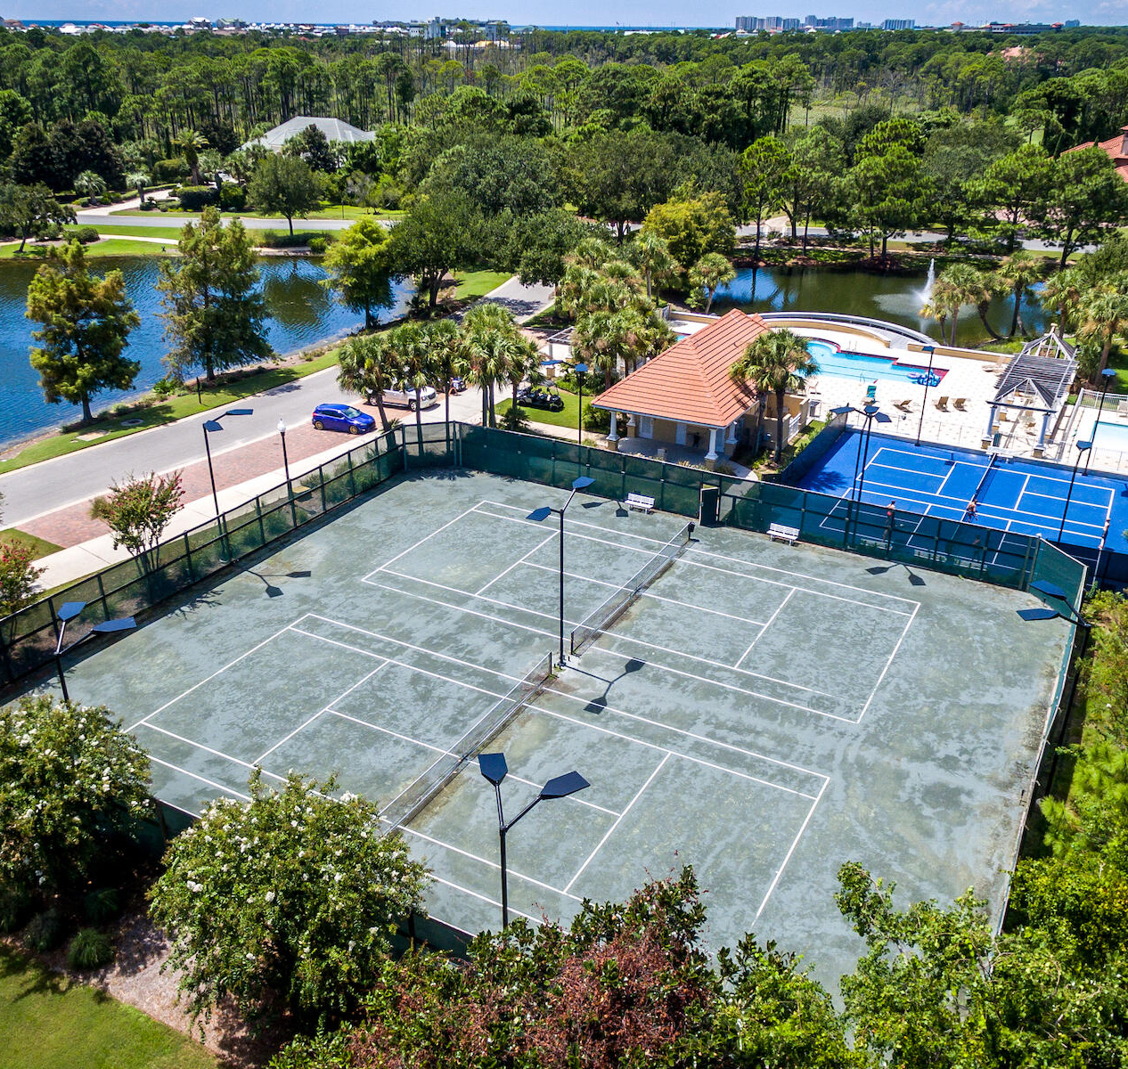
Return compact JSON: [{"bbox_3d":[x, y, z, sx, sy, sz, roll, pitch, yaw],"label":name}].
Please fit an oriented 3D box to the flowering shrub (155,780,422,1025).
[{"bbox_3d":[-7.843,10.787,26.058,7.600,6.200,7.600,-12,32,-21],"label":"flowering shrub"}]

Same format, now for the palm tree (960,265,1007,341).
[{"bbox_3d":[38.652,-21.196,81.670,4.300,6.686,4.300,14,32,22],"label":"palm tree"}]

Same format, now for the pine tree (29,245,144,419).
[{"bbox_3d":[-31.290,-12.590,57.520,6.700,11.780,6.700,-13,32,-22],"label":"pine tree"}]

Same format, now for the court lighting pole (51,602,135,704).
[{"bbox_3d":[-15.059,6.396,29.417,2.900,7.300,2.200,16,30,29],"label":"court lighting pole"}]

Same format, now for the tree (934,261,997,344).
[{"bbox_3d":[33.096,-18.795,74.103,4.644,7.376,4.795,16,31,27],"label":"tree"}]

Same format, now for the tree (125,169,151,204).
[{"bbox_3d":[-60.544,-49.340,127.253,3.459,4.903,3.437,17,31,29],"label":"tree"}]

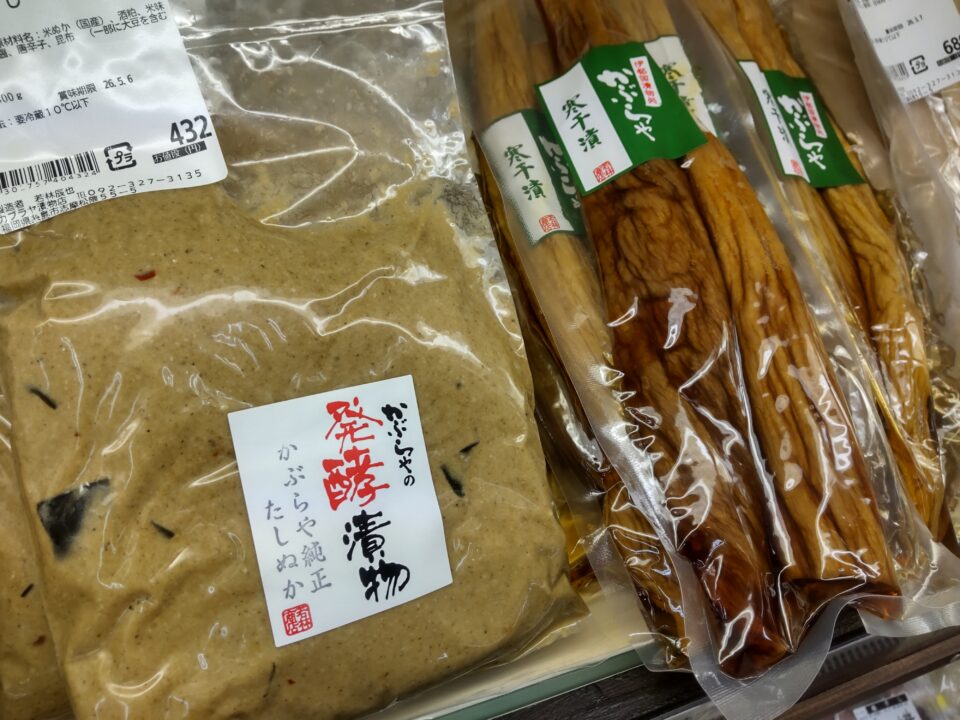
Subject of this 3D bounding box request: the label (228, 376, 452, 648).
[{"bbox_3d":[-0.038,0.041,0.191,0.053,0.004,0.064,-12,91,-26],"label":"label"}]

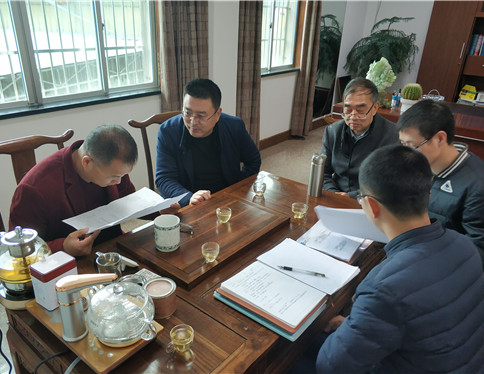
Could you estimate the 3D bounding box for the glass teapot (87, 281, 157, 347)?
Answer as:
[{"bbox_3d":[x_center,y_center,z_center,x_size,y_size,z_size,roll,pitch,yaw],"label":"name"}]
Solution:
[{"bbox_3d":[-0.300,0.297,0.950,0.190,0.140,0.150,15,26,28],"label":"glass teapot"}]

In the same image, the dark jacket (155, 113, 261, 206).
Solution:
[{"bbox_3d":[-0.194,-0.045,1.956,0.520,0.620,0.420,-7,25,-20],"label":"dark jacket"}]

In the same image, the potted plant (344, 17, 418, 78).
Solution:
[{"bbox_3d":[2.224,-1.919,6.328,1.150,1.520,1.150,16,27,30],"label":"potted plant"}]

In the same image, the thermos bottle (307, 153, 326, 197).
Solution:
[{"bbox_3d":[0.363,-0.060,1.874,0.072,0.210,0.072,2,23,-1],"label":"thermos bottle"}]

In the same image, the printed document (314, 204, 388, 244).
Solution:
[{"bbox_3d":[0.430,0.145,1.488,0.270,0.150,0.080,-4,24,-14],"label":"printed document"}]

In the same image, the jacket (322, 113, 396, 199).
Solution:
[{"bbox_3d":[0.617,-0.045,2.080,0.510,0.620,0.400,16,27,30],"label":"jacket"}]

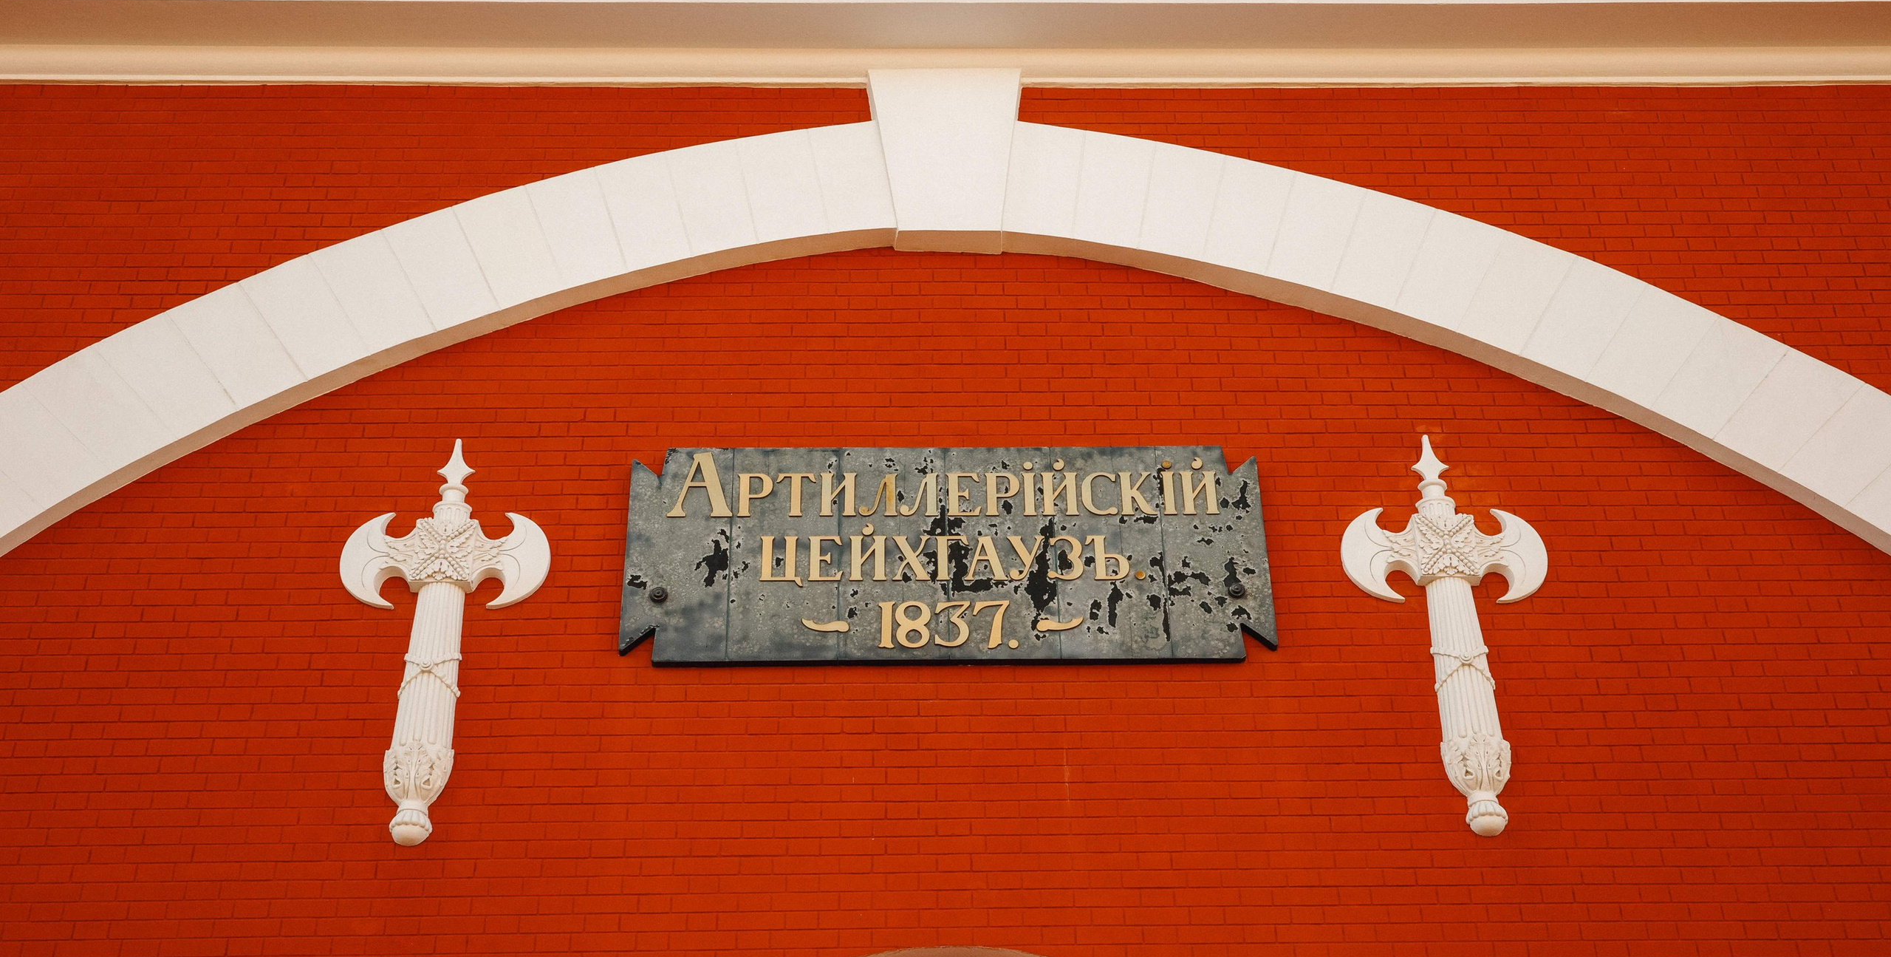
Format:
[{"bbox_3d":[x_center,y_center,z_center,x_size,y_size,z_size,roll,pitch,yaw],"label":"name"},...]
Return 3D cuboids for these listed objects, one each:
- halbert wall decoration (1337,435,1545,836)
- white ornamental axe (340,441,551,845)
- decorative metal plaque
[{"bbox_3d":[2.230,0.624,9.155,0.919,1.943,0.160,0,-31,-1],"label":"halbert wall decoration"},{"bbox_3d":[-2.190,0.644,9.039,0.917,1.947,0.160,0,-31,-1],"label":"white ornamental axe"},{"bbox_3d":[0.009,0.338,9.327,2.837,1.073,0.070,0,-31,-1],"label":"decorative metal plaque"}]

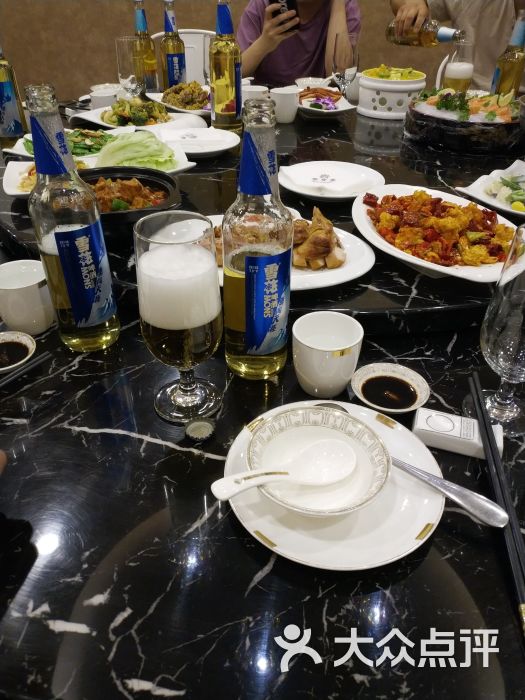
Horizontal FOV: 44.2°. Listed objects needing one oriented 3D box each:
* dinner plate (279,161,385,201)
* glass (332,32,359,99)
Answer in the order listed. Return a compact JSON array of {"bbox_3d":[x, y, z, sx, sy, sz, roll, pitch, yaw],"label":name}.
[{"bbox_3d":[0.127,-0.308,1.180,0.192,0.022,0.192,0,36,0],"label":"dinner plate"},{"bbox_3d":[0.230,-0.777,1.780,0.073,0.188,0.073,0,36,0],"label":"glass"}]

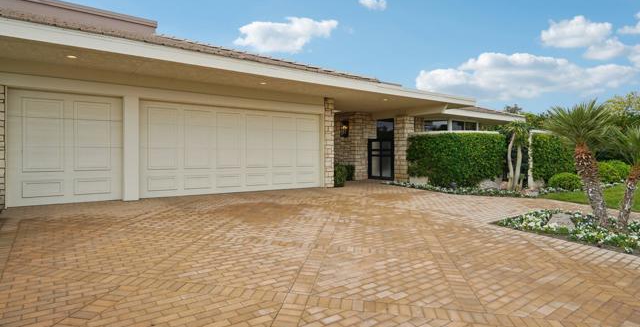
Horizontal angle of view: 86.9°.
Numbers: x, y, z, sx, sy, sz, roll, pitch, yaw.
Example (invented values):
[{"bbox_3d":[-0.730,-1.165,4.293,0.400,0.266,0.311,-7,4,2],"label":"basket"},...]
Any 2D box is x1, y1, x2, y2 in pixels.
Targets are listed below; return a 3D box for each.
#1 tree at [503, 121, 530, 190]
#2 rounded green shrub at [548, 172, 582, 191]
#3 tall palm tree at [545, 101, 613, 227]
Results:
[{"bbox_3d":[6.460,-0.210,11.100,0.900,2.270,0.880,0,1,30],"label":"tree"},{"bbox_3d":[7.950,0.600,10.950,0.980,0.660,0.980,0,1,36],"label":"rounded green shrub"},{"bbox_3d":[4.950,0.000,6.450,1.220,2.430,1.200,0,1,38],"label":"tall palm tree"}]

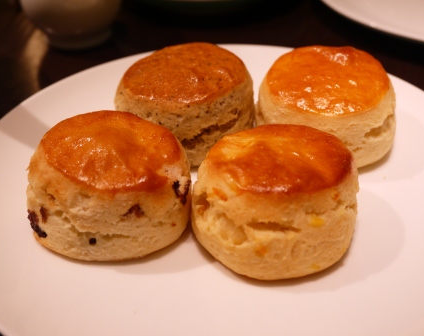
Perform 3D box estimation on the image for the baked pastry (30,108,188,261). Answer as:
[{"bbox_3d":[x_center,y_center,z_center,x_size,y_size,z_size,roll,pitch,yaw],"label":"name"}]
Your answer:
[{"bbox_3d":[-0.041,0.005,0.224,0.063,0.038,0.063,-1,37,0],"label":"baked pastry"}]

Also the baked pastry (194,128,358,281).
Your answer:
[{"bbox_3d":[0.024,0.009,0.216,0.063,0.038,0.063,-1,37,0],"label":"baked pastry"}]

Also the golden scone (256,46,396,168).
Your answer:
[{"bbox_3d":[0.052,-0.028,0.262,0.062,0.040,0.062,-1,37,0],"label":"golden scone"}]

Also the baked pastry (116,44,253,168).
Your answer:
[{"bbox_3d":[-0.012,-0.032,0.270,0.064,0.039,0.064,-1,37,0],"label":"baked pastry"}]

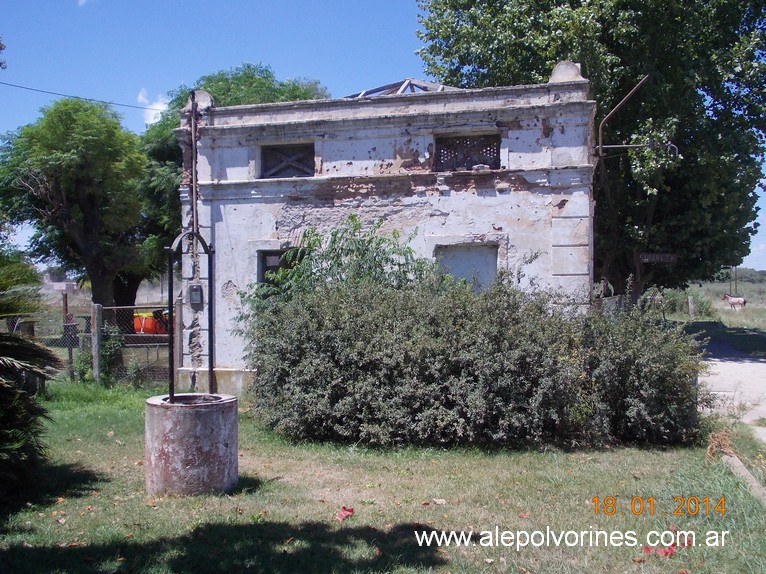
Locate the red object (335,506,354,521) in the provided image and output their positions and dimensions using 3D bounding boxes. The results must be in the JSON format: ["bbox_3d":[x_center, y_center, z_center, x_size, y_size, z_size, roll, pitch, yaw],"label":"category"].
[{"bbox_3d":[-0.273,1.593,5.950,0.140,0.070,0.120,-1,0,0],"label":"red object"}]

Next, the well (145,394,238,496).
[{"bbox_3d":[-1.598,1.288,6.997,0.770,0.701,0.770,-1,0,0],"label":"well"}]

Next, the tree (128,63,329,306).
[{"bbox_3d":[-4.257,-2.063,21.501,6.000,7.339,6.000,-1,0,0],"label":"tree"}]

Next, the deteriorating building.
[{"bbox_3d":[0.446,-0.890,14.247,6.230,4.950,4.600,-1,0,16],"label":"deteriorating building"}]

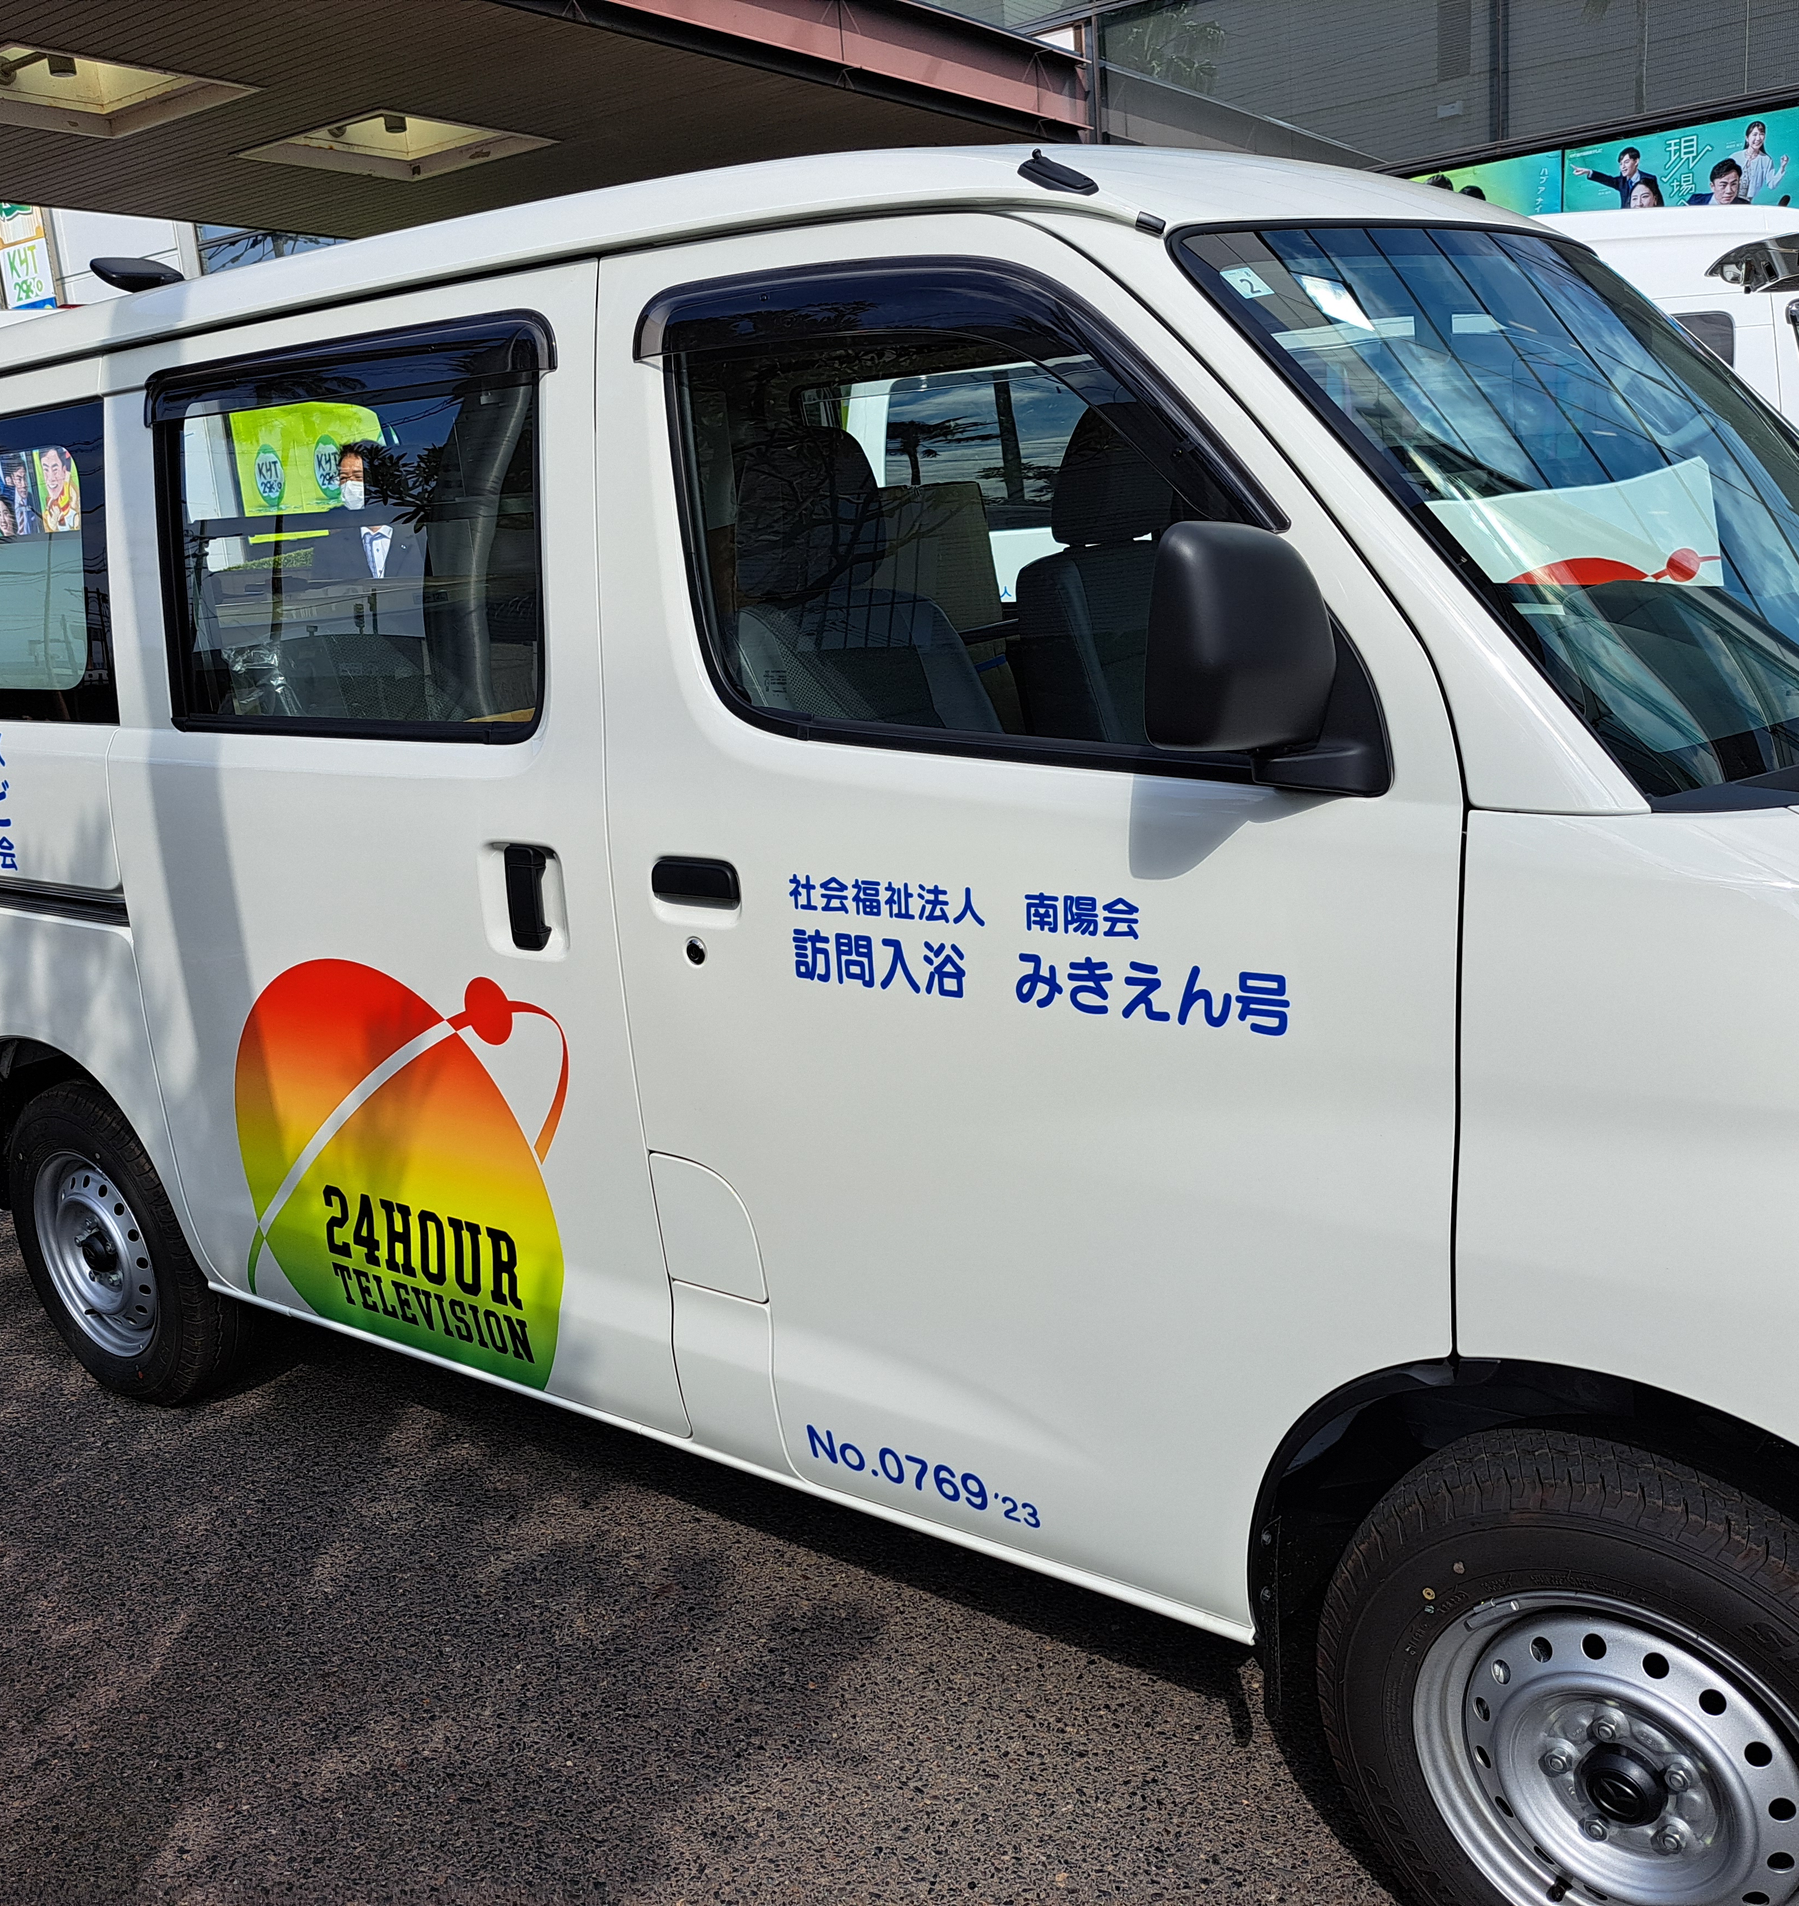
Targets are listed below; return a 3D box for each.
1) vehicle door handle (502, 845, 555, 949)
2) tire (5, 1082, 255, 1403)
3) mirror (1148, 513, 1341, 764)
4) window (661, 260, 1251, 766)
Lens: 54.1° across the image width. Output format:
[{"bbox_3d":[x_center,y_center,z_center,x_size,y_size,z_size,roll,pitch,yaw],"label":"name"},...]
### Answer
[{"bbox_3d":[-0.463,-0.065,2.207,0.050,0.135,0.040,6,17,36],"label":"vehicle door handle"},{"bbox_3d":[-1.417,0.530,3.241,0.605,0.605,0.165,6,17,36],"label":"tire"},{"bbox_3d":[0.283,-0.264,1.460,0.165,0.190,0.087,-15,17,-39],"label":"mirror"},{"bbox_3d":[0.045,-0.444,1.766,0.760,0.490,0.050,6,7,36],"label":"window"}]

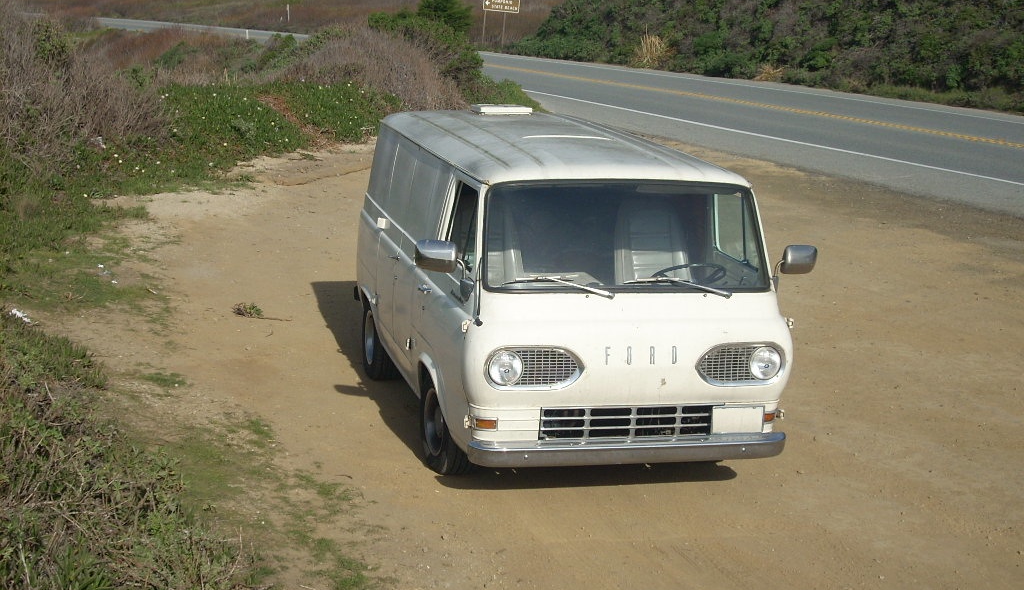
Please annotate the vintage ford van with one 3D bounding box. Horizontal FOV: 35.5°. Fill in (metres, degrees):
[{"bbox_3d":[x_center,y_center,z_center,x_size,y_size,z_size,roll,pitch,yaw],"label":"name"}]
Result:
[{"bbox_3d":[0.167,-0.139,10.316,2.070,1.920,4.210,0,11,-14],"label":"vintage ford van"}]

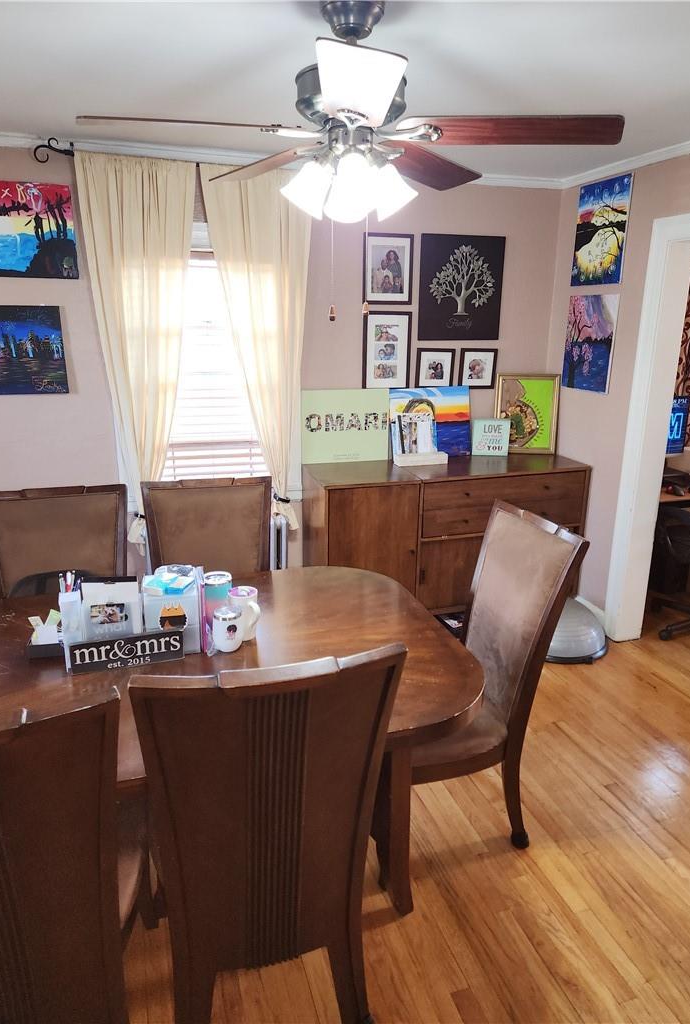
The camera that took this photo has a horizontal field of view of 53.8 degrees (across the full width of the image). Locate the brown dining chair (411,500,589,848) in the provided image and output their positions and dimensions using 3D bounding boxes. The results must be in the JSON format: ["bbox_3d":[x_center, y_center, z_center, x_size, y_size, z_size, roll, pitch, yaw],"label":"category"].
[{"bbox_3d":[0.336,0.571,2.334,0.670,1.080,0.540,-5,17,-17],"label":"brown dining chair"}]

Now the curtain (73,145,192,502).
[{"bbox_3d":[-0.931,-0.765,3.283,0.529,1.721,0.110,-5,17,-18],"label":"curtain"}]

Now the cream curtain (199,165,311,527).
[{"bbox_3d":[-0.440,-0.775,3.539,0.540,1.830,0.100,-5,17,-18],"label":"cream curtain"}]

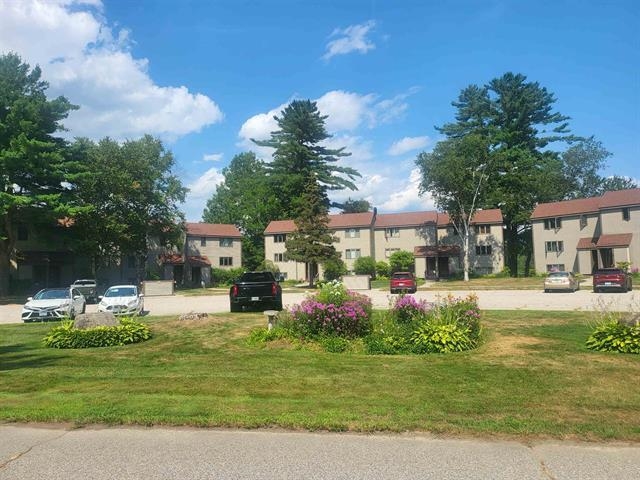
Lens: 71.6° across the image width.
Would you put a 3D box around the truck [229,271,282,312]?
[{"bbox_3d":[-3.216,2.731,23.392,2.300,1.950,6.100,-1,-3,-5],"label":"truck"}]

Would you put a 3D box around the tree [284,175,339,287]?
[{"bbox_3d":[-0.850,-0.827,43.606,5.300,10.900,5.300,-1,-3,0],"label":"tree"}]

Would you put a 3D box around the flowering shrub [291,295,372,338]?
[{"bbox_3d":[0.319,1.991,11.711,2.100,1.110,1.500,-1,-3,0],"label":"flowering shrub"}]

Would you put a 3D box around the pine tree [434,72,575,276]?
[{"bbox_3d":[24.496,-8.754,59.521,18.000,27.200,15.500,-1,-3,0],"label":"pine tree"}]

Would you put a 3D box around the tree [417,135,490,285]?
[{"bbox_3d":[14.526,-3.492,48.738,8.100,16.050,7.600,-1,-3,0],"label":"tree"}]

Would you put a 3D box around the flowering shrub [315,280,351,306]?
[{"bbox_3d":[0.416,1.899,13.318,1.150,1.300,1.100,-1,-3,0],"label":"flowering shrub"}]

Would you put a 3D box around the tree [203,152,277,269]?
[{"bbox_3d":[-13.874,-4.140,76.341,12.500,21.500,11.500,-1,-3,0],"label":"tree"}]

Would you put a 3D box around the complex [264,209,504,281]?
[{"bbox_3d":[8.420,0.919,63.031,31.500,8.900,11.000,-2,-3,18],"label":"complex"}]

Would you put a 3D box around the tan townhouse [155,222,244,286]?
[{"bbox_3d":[-18.768,1.778,63.315,14.000,8.700,10.000,1,-4,-38],"label":"tan townhouse"}]

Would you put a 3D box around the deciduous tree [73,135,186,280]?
[{"bbox_3d":[-20.138,-3.053,47.249,12.000,16.500,11.000,-1,-3,0],"label":"deciduous tree"}]

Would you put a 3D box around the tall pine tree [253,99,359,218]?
[{"bbox_3d":[-2.659,-8.759,76.573,17.500,30.300,16.000,-1,-3,0],"label":"tall pine tree"}]

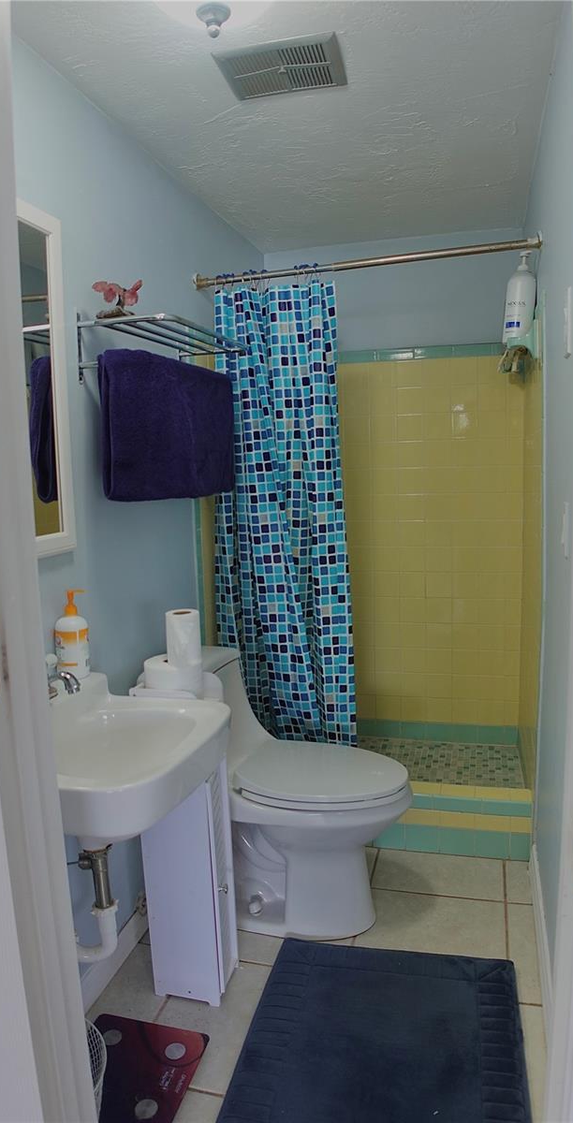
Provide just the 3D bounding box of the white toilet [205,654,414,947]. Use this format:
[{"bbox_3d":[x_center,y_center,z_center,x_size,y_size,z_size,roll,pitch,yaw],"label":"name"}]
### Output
[{"bbox_3d":[-0.010,0.664,2.145,0.734,0.735,0.390,0,8,15],"label":"white toilet"}]

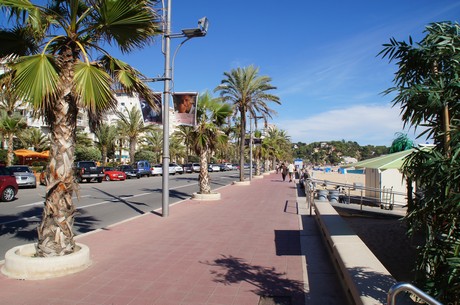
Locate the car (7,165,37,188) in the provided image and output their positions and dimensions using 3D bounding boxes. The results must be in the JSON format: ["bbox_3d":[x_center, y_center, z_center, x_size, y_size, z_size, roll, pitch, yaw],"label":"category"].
[{"bbox_3d":[-14.900,1.617,23.800,1.770,1.480,4.400,2,-2,-43],"label":"car"}]

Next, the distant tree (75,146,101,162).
[{"bbox_3d":[-15.723,1.034,38.000,3.300,3.300,3.300,0,-2,11],"label":"distant tree"}]

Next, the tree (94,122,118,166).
[{"bbox_3d":[-15.364,-0.479,42.500,3.300,6.600,3.300,0,-2,11],"label":"tree"}]

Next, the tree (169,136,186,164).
[{"bbox_3d":[-10.400,0.260,67.000,4.400,6.700,4.400,0,-2,11],"label":"tree"}]

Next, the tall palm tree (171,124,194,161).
[{"bbox_3d":[-8.034,-1.145,66.163,5.600,9.700,5.600,0,-2,11],"label":"tall palm tree"}]

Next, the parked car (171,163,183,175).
[{"bbox_3d":[-8.866,2.461,51.232,1.750,1.480,4.200,2,-3,-40],"label":"parked car"}]

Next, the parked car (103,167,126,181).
[{"bbox_3d":[-11.600,2.006,33.000,4.050,1.280,1.720,-2,-2,44],"label":"parked car"}]

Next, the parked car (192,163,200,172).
[{"bbox_3d":[-6.300,2.760,61.000,1.760,1.500,4.200,1,-2,-29],"label":"parked car"}]

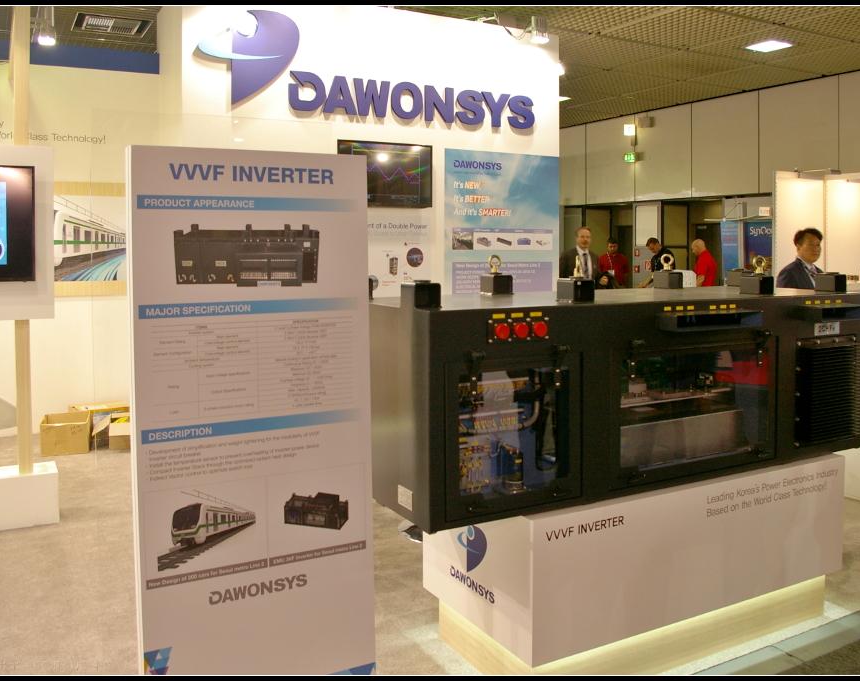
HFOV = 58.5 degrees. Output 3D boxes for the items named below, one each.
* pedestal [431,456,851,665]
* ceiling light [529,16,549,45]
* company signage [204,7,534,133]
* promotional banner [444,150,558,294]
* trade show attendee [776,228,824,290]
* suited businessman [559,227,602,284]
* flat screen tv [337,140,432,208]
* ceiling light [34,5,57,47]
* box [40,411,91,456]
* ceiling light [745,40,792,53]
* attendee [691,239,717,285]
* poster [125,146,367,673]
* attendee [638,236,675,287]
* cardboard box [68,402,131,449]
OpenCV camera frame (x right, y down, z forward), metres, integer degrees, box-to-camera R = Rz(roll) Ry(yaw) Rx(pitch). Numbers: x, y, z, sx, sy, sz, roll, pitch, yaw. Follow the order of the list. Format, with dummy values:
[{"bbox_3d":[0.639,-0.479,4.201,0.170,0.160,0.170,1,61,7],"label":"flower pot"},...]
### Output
[{"bbox_3d":[0.879,0.846,3.196,1.650,0.690,0.700,-3,6,-28],"label":"pedestal"},{"bbox_3d":[0.991,-2.807,6.948,0.150,0.210,0.170,-3,6,-28],"label":"ceiling light"},{"bbox_3d":[-0.401,-2.419,6.958,3.337,0.799,0.070,-3,6,-28],"label":"company signage"},{"bbox_3d":[0.738,-1.056,7.640,1.342,1.600,0.030,-3,6,-28],"label":"promotional banner"},{"bbox_3d":[2.629,0.074,5.475,0.500,1.730,0.310,-2,5,-20],"label":"trade show attendee"},{"bbox_3d":[1.528,-0.252,7.778,0.520,1.790,0.320,-2,5,-14],"label":"suited businessman"},{"bbox_3d":[-0.406,-1.498,6.961,0.944,0.577,0.070,-3,6,-28],"label":"flat screen tv"},{"bbox_3d":[-2.702,-2.203,5.400,0.150,0.260,0.160,-3,5,-24],"label":"ceiling light"},{"bbox_3d":[-2.884,0.741,6.100,0.340,0.250,0.380,-2,5,-22],"label":"box"},{"bbox_3d":[4.340,-3.776,9.810,0.430,0.060,0.430,-3,6,-28],"label":"ceiling light"},{"bbox_3d":[3.778,-0.522,10.627,0.350,1.751,0.480,0,5,9],"label":"attendee"},{"bbox_3d":[-0.562,0.329,2.551,0.780,1.900,0.080,-3,6,-26],"label":"poster"},{"bbox_3d":[3.040,-0.495,10.327,0.450,1.766,0.480,-3,6,-30],"label":"attendee"},{"bbox_3d":[-2.739,0.688,6.371,0.440,0.280,0.370,-3,6,-30],"label":"cardboard box"}]

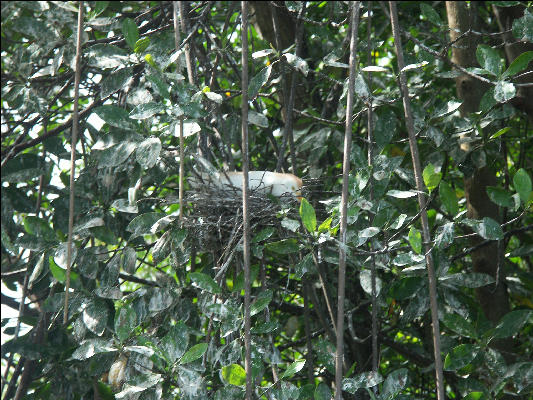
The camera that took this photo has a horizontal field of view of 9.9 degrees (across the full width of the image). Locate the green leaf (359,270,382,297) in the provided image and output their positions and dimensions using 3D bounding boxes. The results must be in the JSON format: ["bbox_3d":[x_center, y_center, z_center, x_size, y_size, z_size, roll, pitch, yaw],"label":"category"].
[{"bbox_3d":[0.331,0.263,9.750,0.062,0.092,0.025,-26,-9,-5],"label":"green leaf"}]

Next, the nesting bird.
[{"bbox_3d":[-0.065,-0.040,9.750,0.370,0.125,0.150,-1,-5,12],"label":"nesting bird"}]

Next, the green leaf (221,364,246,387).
[{"bbox_3d":[-0.098,0.527,9.200,0.081,0.066,0.025,8,-15,0],"label":"green leaf"}]

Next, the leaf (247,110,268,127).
[{"bbox_3d":[-0.035,-0.255,9.600,0.091,0.049,0.030,20,-30,0],"label":"leaf"}]

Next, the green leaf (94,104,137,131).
[{"bbox_3d":[-0.458,-0.250,9.300,0.137,0.070,0.030,22,-25,0],"label":"green leaf"}]

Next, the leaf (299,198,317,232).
[{"bbox_3d":[0.129,0.048,9.550,0.047,0.108,0.025,-17,-6,-2],"label":"leaf"}]

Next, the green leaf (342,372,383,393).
[{"bbox_3d":[0.313,0.594,10.000,0.135,0.055,0.022,-22,-27,-9],"label":"green leaf"}]

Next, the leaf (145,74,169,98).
[{"bbox_3d":[-0.354,-0.372,10.100,0.050,0.109,0.022,-39,-12,-30],"label":"leaf"}]

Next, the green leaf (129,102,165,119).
[{"bbox_3d":[-0.360,-0.267,9.200,0.111,0.056,0.030,-14,-40,0],"label":"green leaf"}]

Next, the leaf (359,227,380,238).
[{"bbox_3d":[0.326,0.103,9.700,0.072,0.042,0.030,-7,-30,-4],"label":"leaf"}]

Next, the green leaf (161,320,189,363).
[{"bbox_3d":[-0.270,0.415,9.000,0.076,0.133,0.030,12,-15,0],"label":"green leaf"}]

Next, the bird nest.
[{"bbox_3d":[-0.080,0.056,9.750,0.380,0.210,0.360,0,-5,0],"label":"bird nest"}]

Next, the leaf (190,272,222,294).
[{"bbox_3d":[-0.194,0.272,10.000,0.122,0.051,0.022,33,-27,9],"label":"leaf"}]

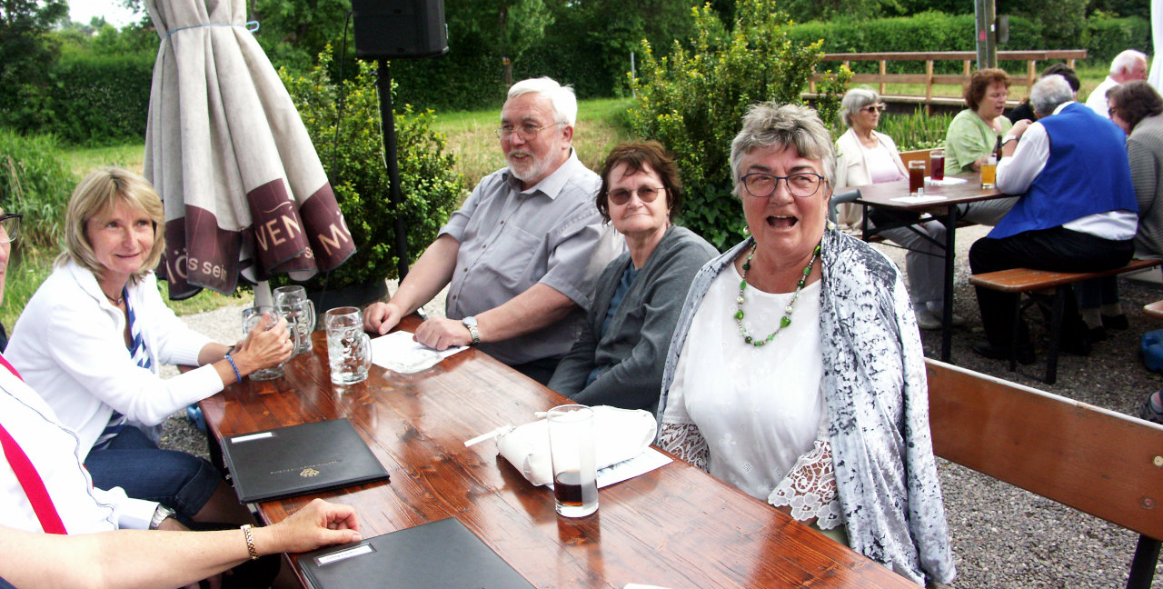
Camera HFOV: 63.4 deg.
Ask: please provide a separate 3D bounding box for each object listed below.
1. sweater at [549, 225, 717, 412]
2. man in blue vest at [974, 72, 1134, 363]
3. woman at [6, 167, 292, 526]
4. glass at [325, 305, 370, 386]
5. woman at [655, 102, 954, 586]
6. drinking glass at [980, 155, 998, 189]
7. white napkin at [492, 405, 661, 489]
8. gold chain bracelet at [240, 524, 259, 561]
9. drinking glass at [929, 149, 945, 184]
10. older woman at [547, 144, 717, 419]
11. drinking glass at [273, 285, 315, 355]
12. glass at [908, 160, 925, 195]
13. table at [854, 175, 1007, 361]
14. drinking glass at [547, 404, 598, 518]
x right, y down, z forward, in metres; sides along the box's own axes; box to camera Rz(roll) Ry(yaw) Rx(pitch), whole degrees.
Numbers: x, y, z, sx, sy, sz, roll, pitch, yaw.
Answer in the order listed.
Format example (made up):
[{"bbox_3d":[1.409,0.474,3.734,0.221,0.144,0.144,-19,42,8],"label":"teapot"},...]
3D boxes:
[{"bbox_3d":[0.100,0.137,2.201,0.430,0.580,0.500,-14,17,-40],"label":"sweater"},{"bbox_3d":[2.348,-0.377,4.652,0.600,1.350,0.780,-11,15,-32],"label":"man in blue vest"},{"bbox_3d":[-1.030,0.352,2.253,0.660,1.270,0.500,-6,13,-16],"label":"woman"},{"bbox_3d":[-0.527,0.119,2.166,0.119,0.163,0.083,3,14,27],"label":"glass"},{"bbox_3d":[0.351,0.341,1.819,0.540,1.360,0.660,5,15,31],"label":"woman"},{"bbox_3d":[1.919,-0.577,4.434,0.067,0.155,0.067,-3,13,0],"label":"drinking glass"},{"bbox_3d":[-0.012,0.269,1.763,0.275,0.050,0.200,-10,14,-29],"label":"white napkin"},{"bbox_3d":[-0.477,0.355,1.350,0.017,0.051,0.059,-12,15,-16],"label":"gold chain bracelet"},{"bbox_3d":[2.054,-0.724,5.427,0.075,0.175,0.075,-3,13,0],"label":"drinking glass"},{"bbox_3d":[0.013,0.298,2.193,0.700,1.270,0.480,-14,17,-40],"label":"older woman"},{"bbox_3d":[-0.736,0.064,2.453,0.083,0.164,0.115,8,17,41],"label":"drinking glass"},{"bbox_3d":[1.765,-0.603,4.952,0.077,0.172,0.077,-3,13,0],"label":"glass"},{"bbox_3d":[2.179,-0.216,4.861,2.200,0.770,0.719,-10,15,-27],"label":"table"},{"bbox_3d":[-0.011,0.256,1.446,0.072,0.157,0.072,-3,13,0],"label":"drinking glass"}]

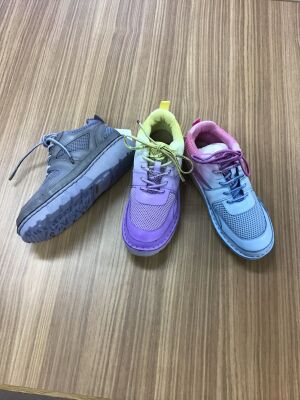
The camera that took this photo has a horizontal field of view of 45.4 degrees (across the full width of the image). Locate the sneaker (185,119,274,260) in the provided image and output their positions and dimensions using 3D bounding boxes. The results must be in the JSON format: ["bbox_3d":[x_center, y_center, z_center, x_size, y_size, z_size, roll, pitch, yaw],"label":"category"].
[{"bbox_3d":[0.148,-0.024,0.666,0.101,0.112,0.270,-24,68,-8],"label":"sneaker"}]

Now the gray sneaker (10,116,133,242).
[{"bbox_3d":[-0.153,-0.038,0.679,0.112,0.101,0.270,43,74,10],"label":"gray sneaker"}]

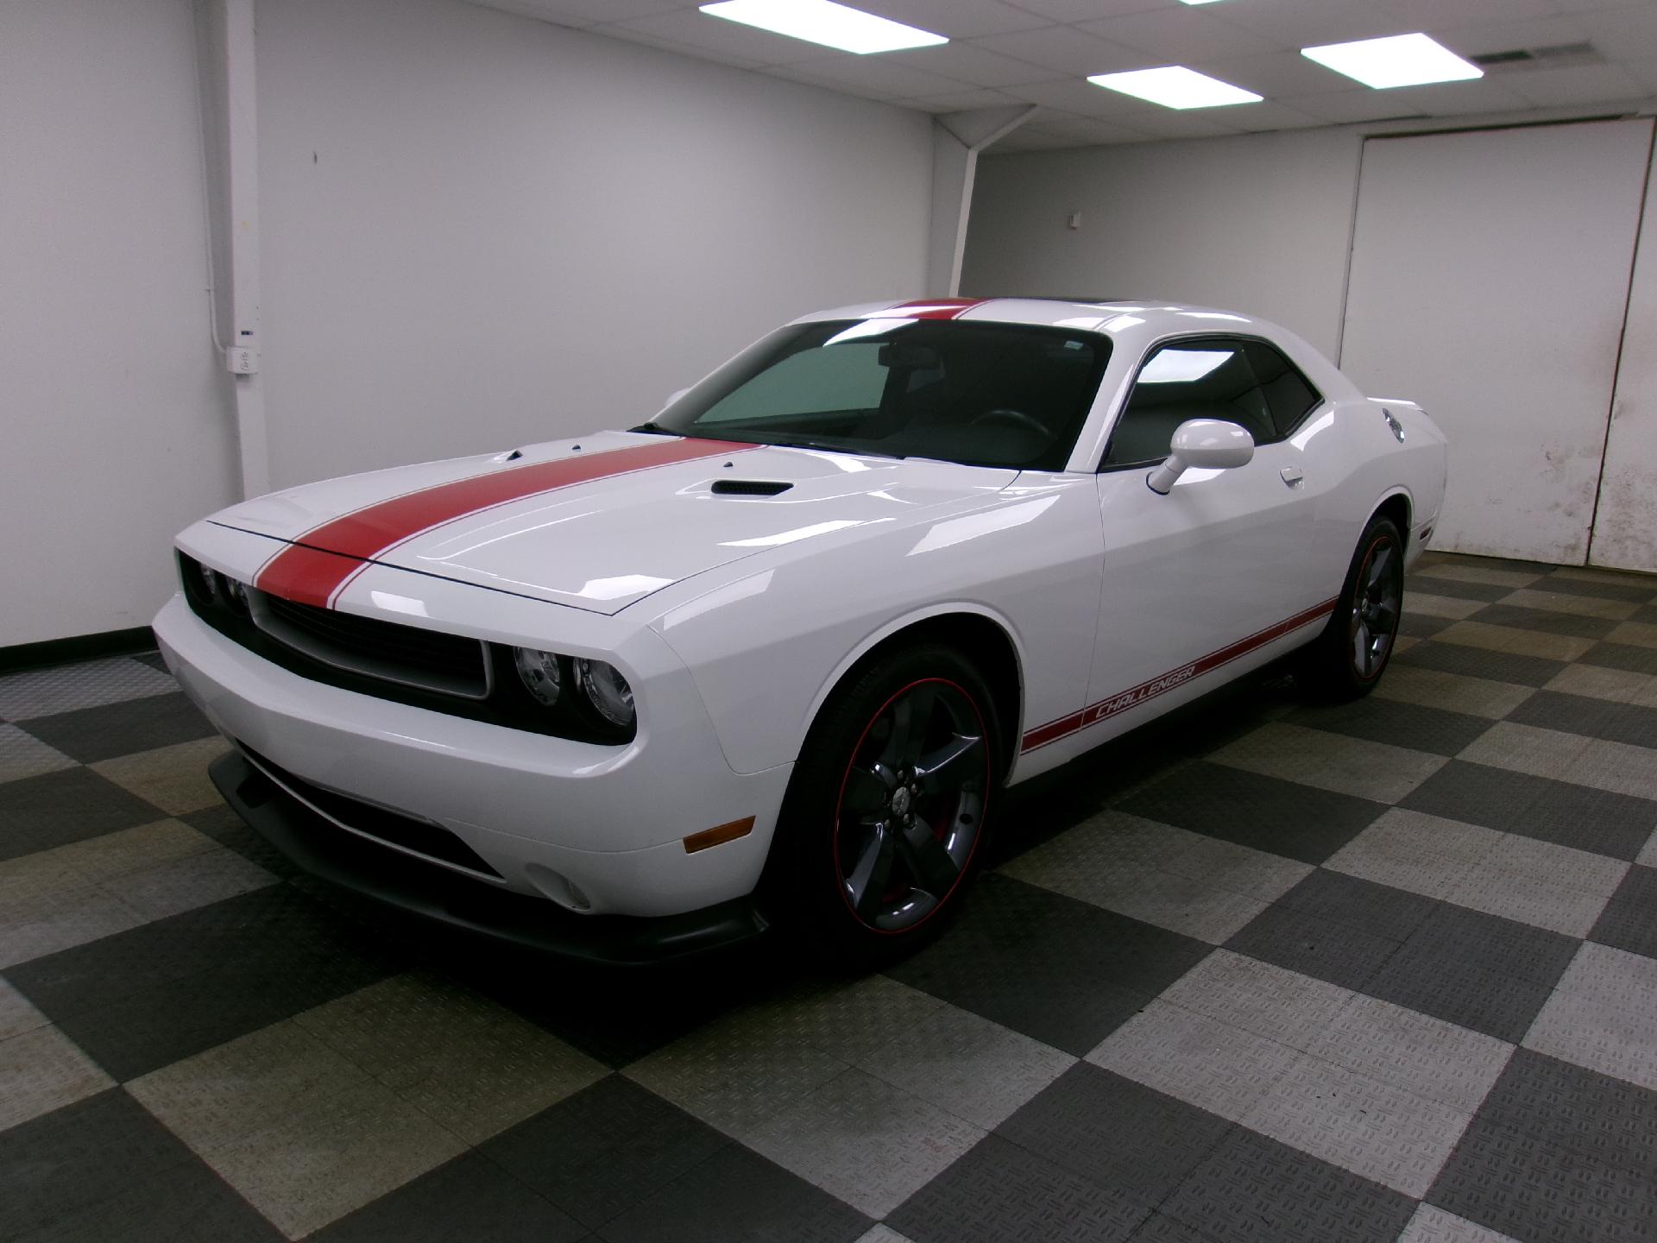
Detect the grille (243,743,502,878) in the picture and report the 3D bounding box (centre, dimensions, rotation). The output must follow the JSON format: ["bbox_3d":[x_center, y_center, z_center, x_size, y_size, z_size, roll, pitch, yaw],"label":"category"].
[{"bbox_3d":[-1.013,0.361,2.692,1.020,0.133,0.130,11,16,39],"label":"grille"}]

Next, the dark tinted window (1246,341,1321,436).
[{"bbox_3d":[1.579,-0.791,4.394,0.060,0.320,0.520,-15,-1,41],"label":"dark tinted window"}]

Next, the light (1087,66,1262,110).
[{"bbox_3d":[2.053,-3.139,7.535,0.605,0.070,1.214,12,16,39],"label":"light"}]

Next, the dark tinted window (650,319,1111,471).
[{"bbox_3d":[0.098,-0.675,3.815,1.520,0.140,0.770,12,48,39],"label":"dark tinted window"}]

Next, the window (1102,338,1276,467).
[{"bbox_3d":[1.026,-0.648,3.739,0.070,0.360,1.240,-15,-1,41],"label":"window"}]

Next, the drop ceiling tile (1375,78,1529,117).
[{"bbox_3d":[3.699,-3.105,7.626,0.600,0.025,1.120,11,16,39],"label":"drop ceiling tile"}]

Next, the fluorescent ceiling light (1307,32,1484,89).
[{"bbox_3d":[2.974,-2.953,6.763,0.600,0.070,1.200,11,16,39],"label":"fluorescent ceiling light"}]

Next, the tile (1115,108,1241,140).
[{"bbox_3d":[2.336,-3.381,8.774,0.605,0.020,1.056,12,16,39],"label":"tile"}]

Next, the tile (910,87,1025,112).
[{"bbox_3d":[1.120,-3.304,8.313,0.600,0.020,1.210,12,16,39],"label":"tile"}]

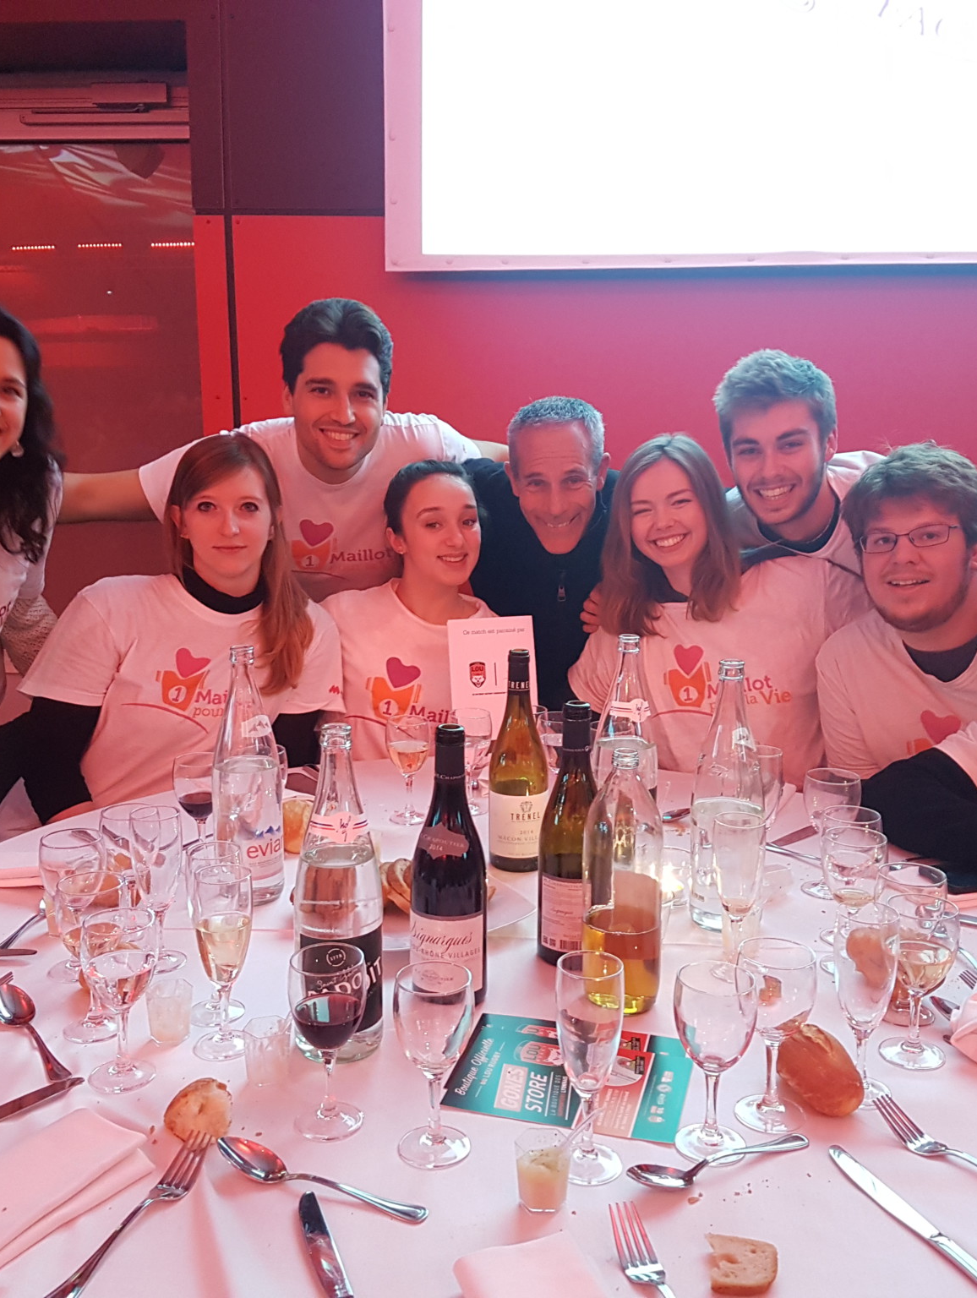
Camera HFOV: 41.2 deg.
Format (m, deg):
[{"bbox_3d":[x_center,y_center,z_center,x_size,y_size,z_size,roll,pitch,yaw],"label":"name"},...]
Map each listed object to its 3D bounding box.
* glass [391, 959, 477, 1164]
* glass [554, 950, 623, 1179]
[{"bbox_3d":[-0.046,0.356,1.112,0.070,0.157,0.070,0,11,0],"label":"glass"},{"bbox_3d":[0.086,0.349,1.086,0.057,0.181,0.057,0,11,0],"label":"glass"}]

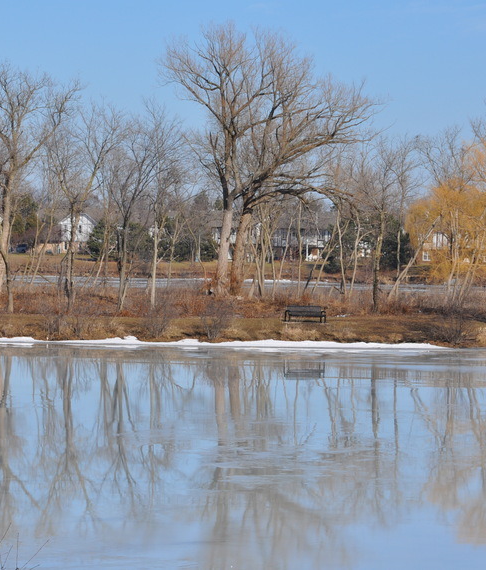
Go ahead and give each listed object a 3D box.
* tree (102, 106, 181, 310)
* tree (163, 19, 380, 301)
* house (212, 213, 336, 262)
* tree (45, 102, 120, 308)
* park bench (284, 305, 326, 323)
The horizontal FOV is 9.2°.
[{"bbox_3d":[-5.170,-3.871,154.000,3.970,10.440,3.800,1,1,0],"label":"tree"},{"bbox_3d":[1.484,-7.335,176.000,12.570,15.890,11.500,1,1,0],"label":"tree"},{"bbox_3d":[4.457,-7.861,490.000,19.500,8.000,10.500,1,1,0],"label":"house"},{"bbox_3d":[-8.072,-3.947,153.000,3.740,10.580,3.700,1,1,0],"label":"tree"},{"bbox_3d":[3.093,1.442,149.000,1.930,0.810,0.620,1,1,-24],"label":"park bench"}]

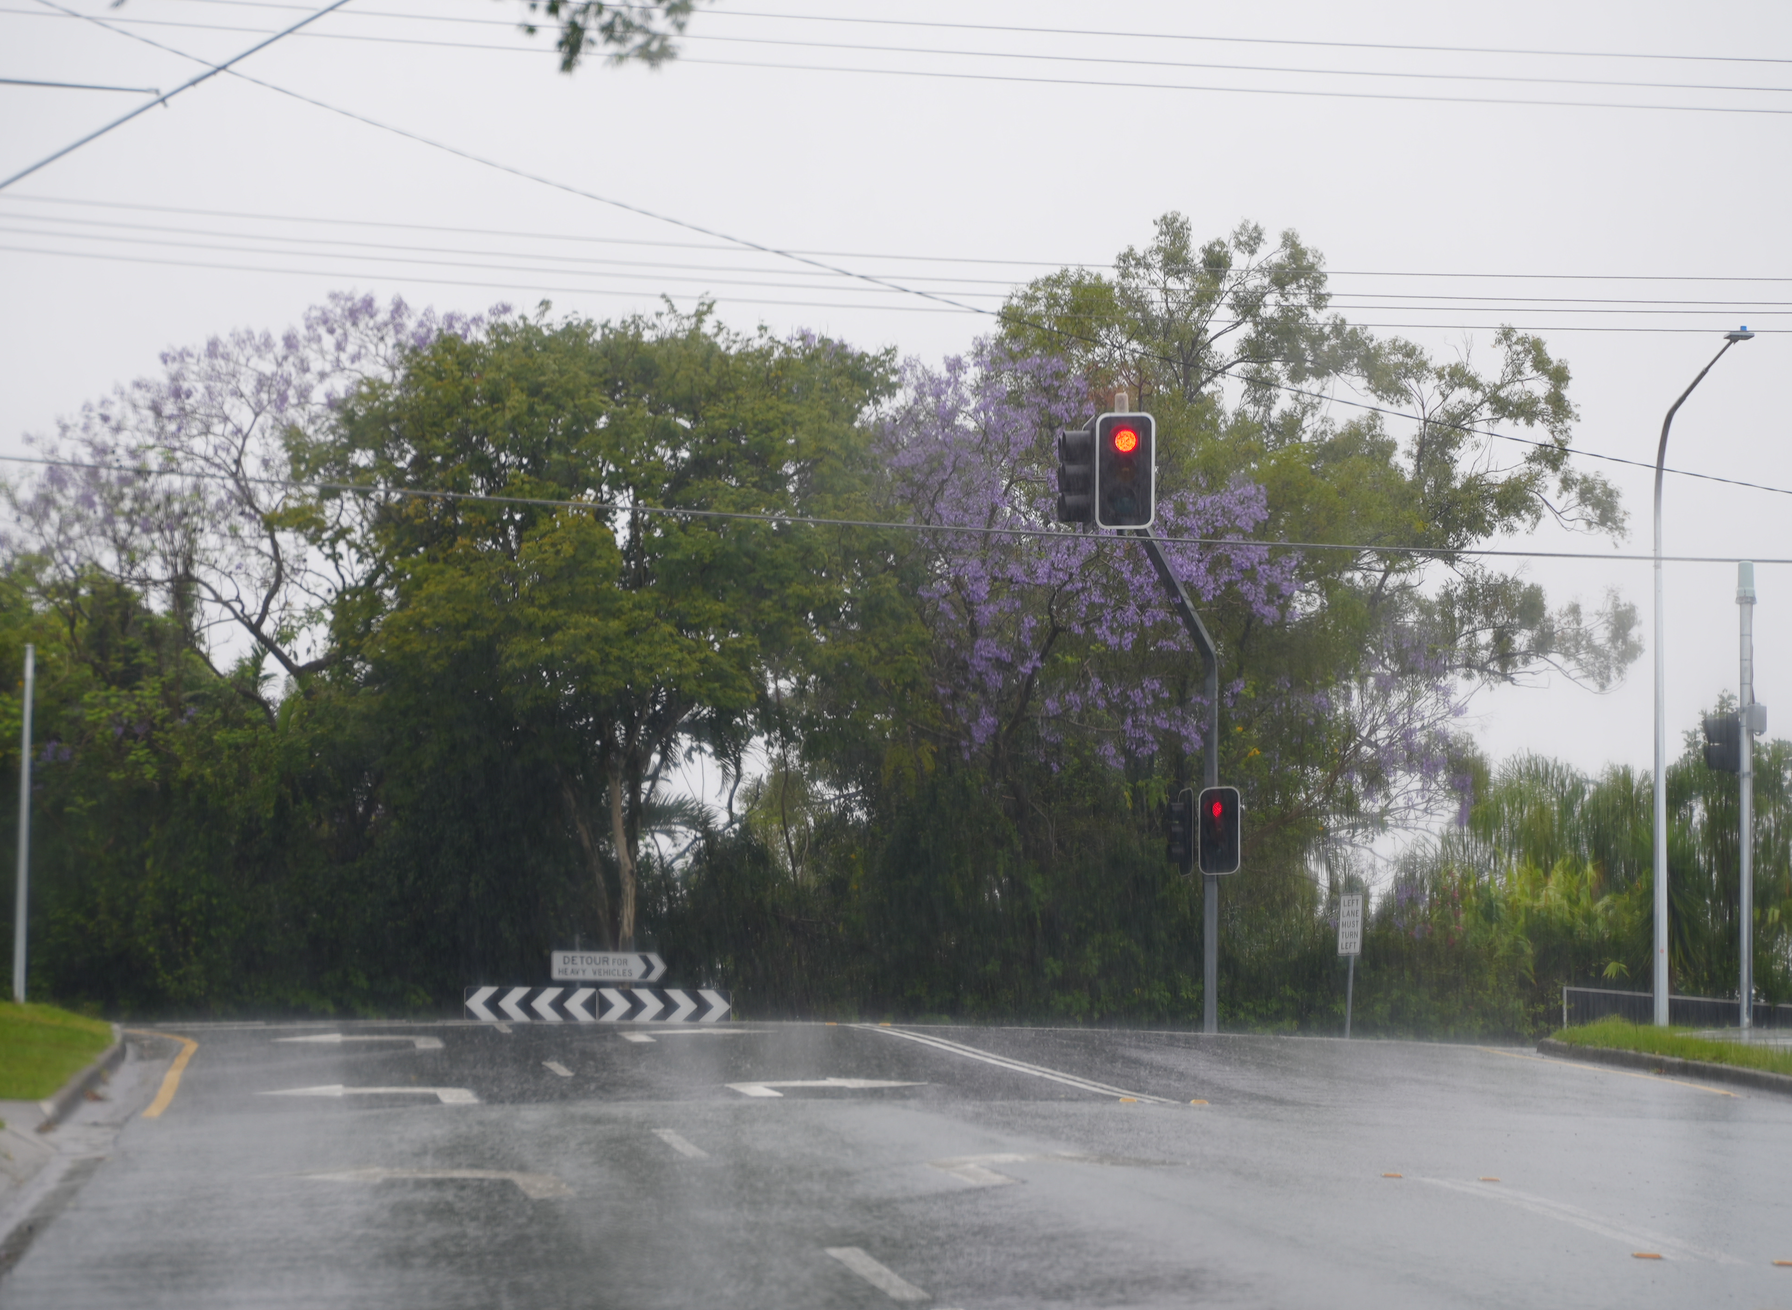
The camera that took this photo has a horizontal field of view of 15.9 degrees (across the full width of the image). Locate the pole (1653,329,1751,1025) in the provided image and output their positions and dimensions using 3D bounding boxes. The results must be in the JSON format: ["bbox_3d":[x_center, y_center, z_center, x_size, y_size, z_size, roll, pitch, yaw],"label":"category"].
[{"bbox_3d":[7.780,0.170,62.100,0.300,6.800,1.400,-2,-3,41],"label":"pole"}]

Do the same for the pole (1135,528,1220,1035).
[{"bbox_3d":[3.450,1.660,80.700,0.220,6.750,2.100,-1,-2,30],"label":"pole"}]

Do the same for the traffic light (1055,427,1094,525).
[{"bbox_3d":[2.332,-2.246,79.900,0.570,1.400,0.710,1,-2,-14],"label":"traffic light"}]

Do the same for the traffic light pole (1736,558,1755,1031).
[{"bbox_3d":[8.058,1.337,61.000,0.160,4.420,0.160,0,-2,0],"label":"traffic light pole"}]

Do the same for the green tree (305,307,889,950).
[{"bbox_3d":[-4.031,0.207,87.000,7.900,9.700,7.400,0,-2,0],"label":"green tree"}]

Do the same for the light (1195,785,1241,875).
[{"bbox_3d":[4.067,2.222,81.100,0.570,1.120,0.420,-1,-2,16],"label":"light"}]

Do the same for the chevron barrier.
[{"bbox_3d":[-3.608,4.255,78.000,3.220,0.420,0.080,0,-2,-4],"label":"chevron barrier"}]

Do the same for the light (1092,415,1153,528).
[{"bbox_3d":[2.825,-2.276,79.600,0.730,1.440,0.550,0,-2,8],"label":"light"}]

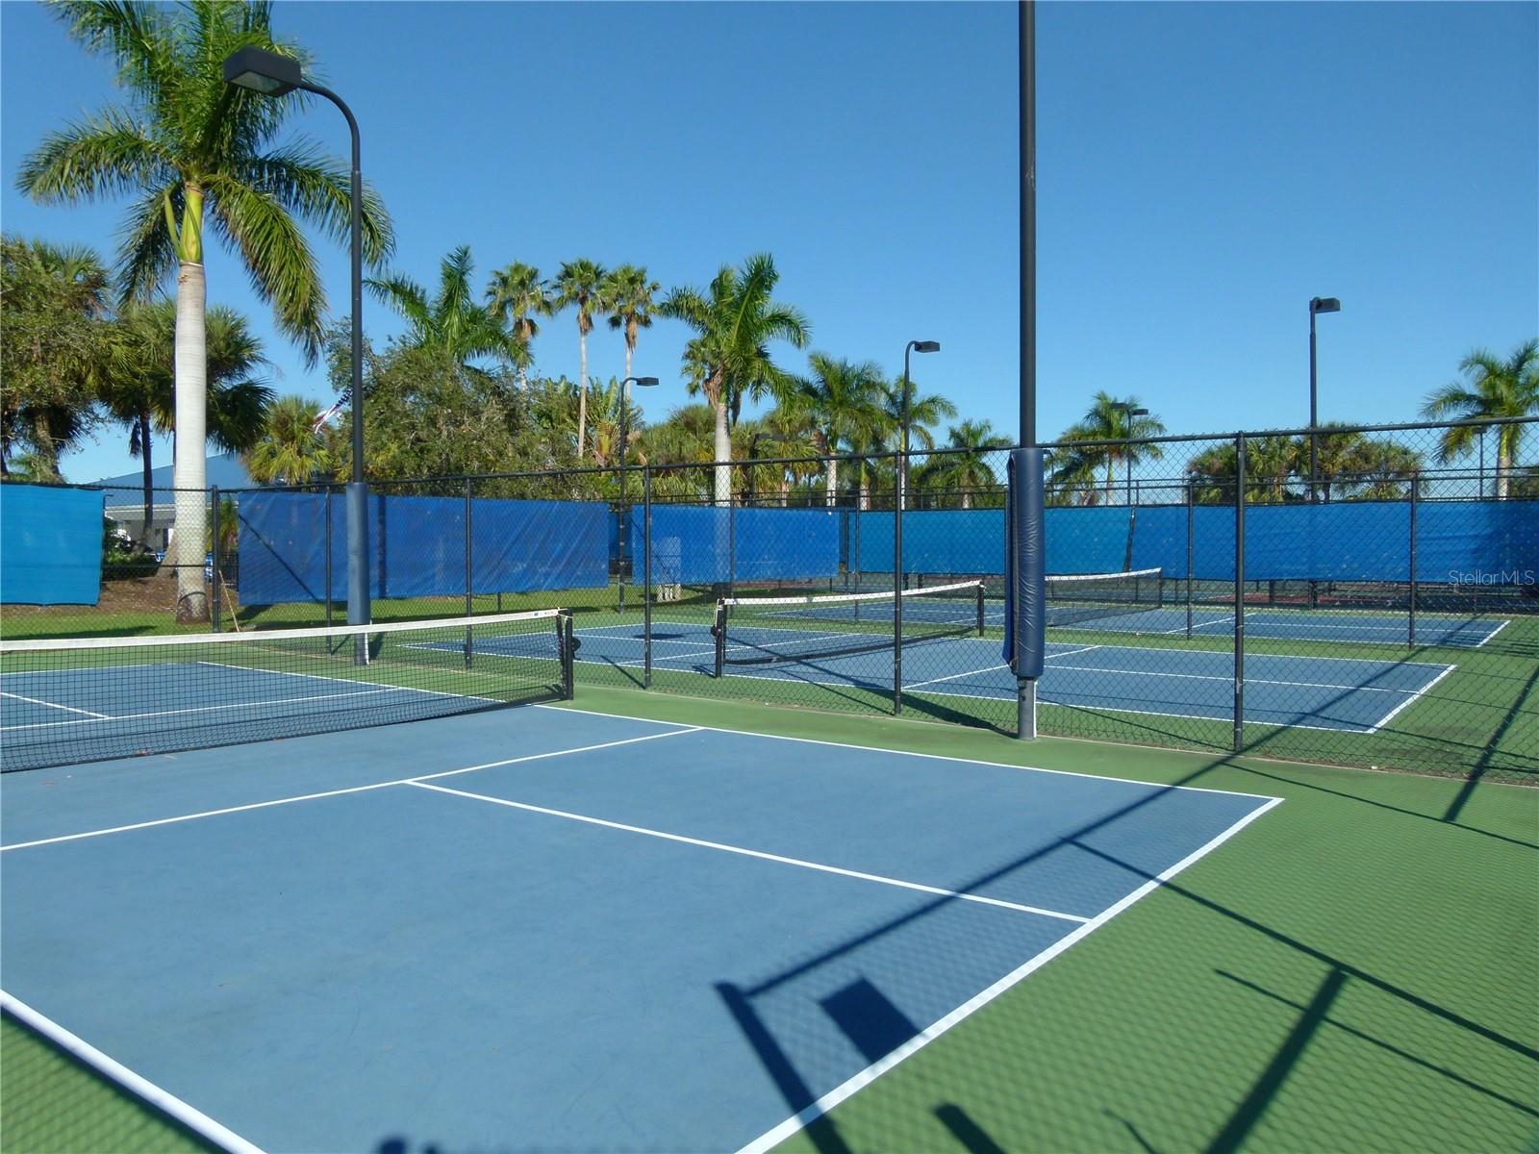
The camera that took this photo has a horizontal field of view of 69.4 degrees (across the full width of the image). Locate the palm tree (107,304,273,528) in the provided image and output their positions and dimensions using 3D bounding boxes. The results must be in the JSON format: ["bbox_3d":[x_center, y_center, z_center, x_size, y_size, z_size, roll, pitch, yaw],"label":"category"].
[{"bbox_3d":[-14.885,-3.691,28.500,4.000,6.400,4.000,0,1,-28],"label":"palm tree"}]

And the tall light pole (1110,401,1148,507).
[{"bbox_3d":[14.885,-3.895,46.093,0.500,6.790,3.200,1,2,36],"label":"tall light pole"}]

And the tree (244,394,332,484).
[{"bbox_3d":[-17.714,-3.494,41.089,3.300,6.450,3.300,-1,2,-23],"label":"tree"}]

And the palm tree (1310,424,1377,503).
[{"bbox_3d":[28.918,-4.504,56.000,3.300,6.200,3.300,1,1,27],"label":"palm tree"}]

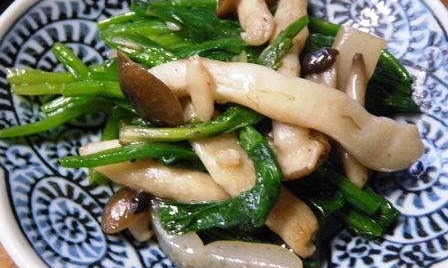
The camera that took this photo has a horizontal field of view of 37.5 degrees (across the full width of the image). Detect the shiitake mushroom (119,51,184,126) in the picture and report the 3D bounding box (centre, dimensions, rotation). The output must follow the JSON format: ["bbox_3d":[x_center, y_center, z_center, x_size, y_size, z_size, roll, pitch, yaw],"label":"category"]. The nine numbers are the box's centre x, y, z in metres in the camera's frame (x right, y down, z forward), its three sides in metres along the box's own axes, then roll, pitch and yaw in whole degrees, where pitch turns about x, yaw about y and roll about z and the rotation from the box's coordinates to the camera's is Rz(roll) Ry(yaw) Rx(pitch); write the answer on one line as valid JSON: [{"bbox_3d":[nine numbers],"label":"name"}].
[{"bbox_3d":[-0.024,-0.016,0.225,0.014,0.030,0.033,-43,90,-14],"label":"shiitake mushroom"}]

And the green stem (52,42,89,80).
[{"bbox_3d":[-0.055,-0.026,0.238,0.005,0.005,0.018,-32,61,-20],"label":"green stem"}]

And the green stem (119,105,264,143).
[{"bbox_3d":[-0.011,-0.004,0.219,0.048,0.008,0.009,-9,56,-6],"label":"green stem"}]

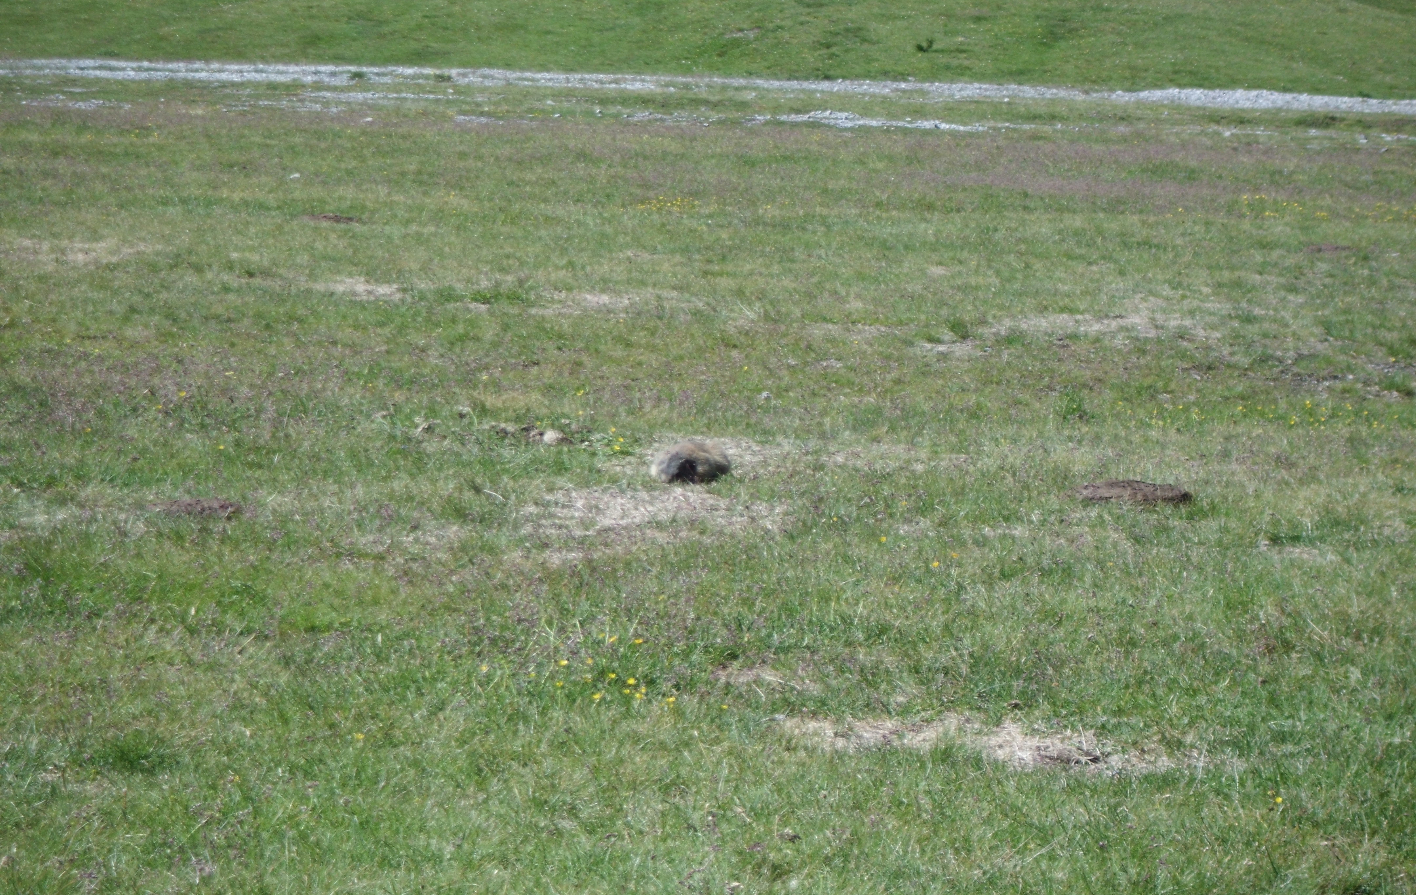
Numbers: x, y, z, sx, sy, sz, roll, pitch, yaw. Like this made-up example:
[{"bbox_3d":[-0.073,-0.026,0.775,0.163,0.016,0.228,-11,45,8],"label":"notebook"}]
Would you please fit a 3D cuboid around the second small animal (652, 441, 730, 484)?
[{"bbox_3d":[-0.066,0.059,21.000,0.210,0.175,0.420,4,6,41],"label":"second small animal"}]

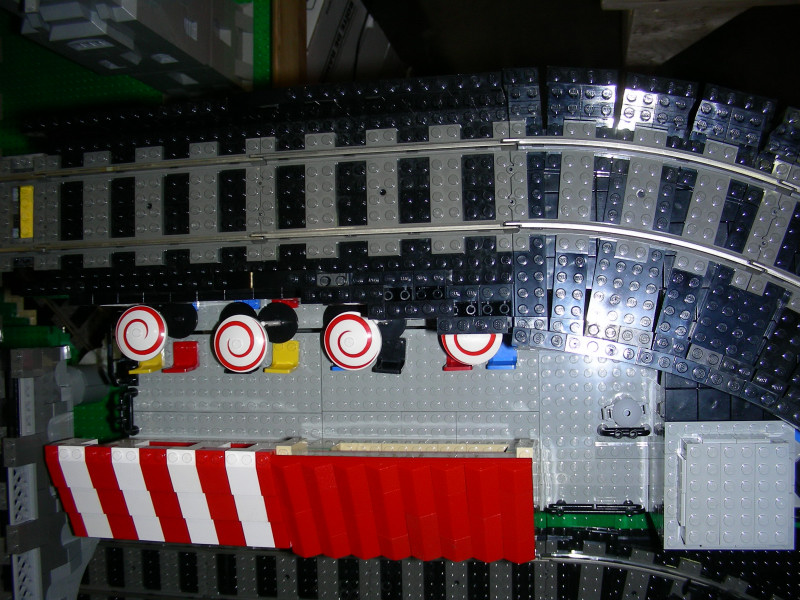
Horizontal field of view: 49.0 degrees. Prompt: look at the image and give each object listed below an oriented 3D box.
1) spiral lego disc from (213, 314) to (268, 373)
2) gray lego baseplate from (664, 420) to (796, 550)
[{"bbox_3d":[-0.089,0.024,0.486,0.032,0.007,0.032,-1,88,11],"label":"spiral lego disc"},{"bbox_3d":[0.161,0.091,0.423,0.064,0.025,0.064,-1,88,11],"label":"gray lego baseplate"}]

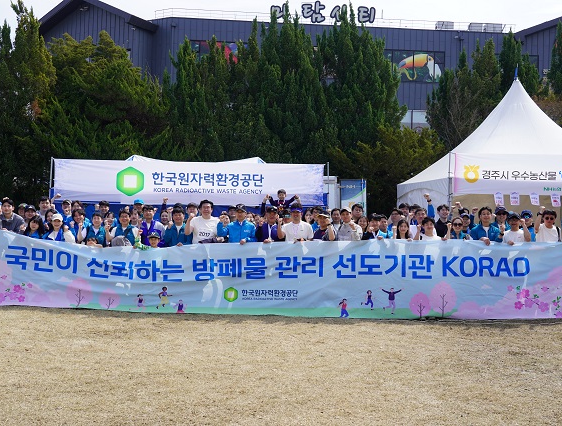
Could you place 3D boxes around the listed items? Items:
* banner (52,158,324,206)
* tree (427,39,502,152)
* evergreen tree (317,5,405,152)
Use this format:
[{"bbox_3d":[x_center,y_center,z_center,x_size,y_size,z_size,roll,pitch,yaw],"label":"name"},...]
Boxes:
[{"bbox_3d":[-1.910,-0.640,13.600,5.850,0.950,0.060,0,0,-8],"label":"banner"},{"bbox_3d":[7.800,-2.800,26.300,3.200,9.000,3.200,0,0,0],"label":"tree"},{"bbox_3d":[3.240,-3.400,25.000,3.500,10.100,3.500,0,0,0],"label":"evergreen tree"}]

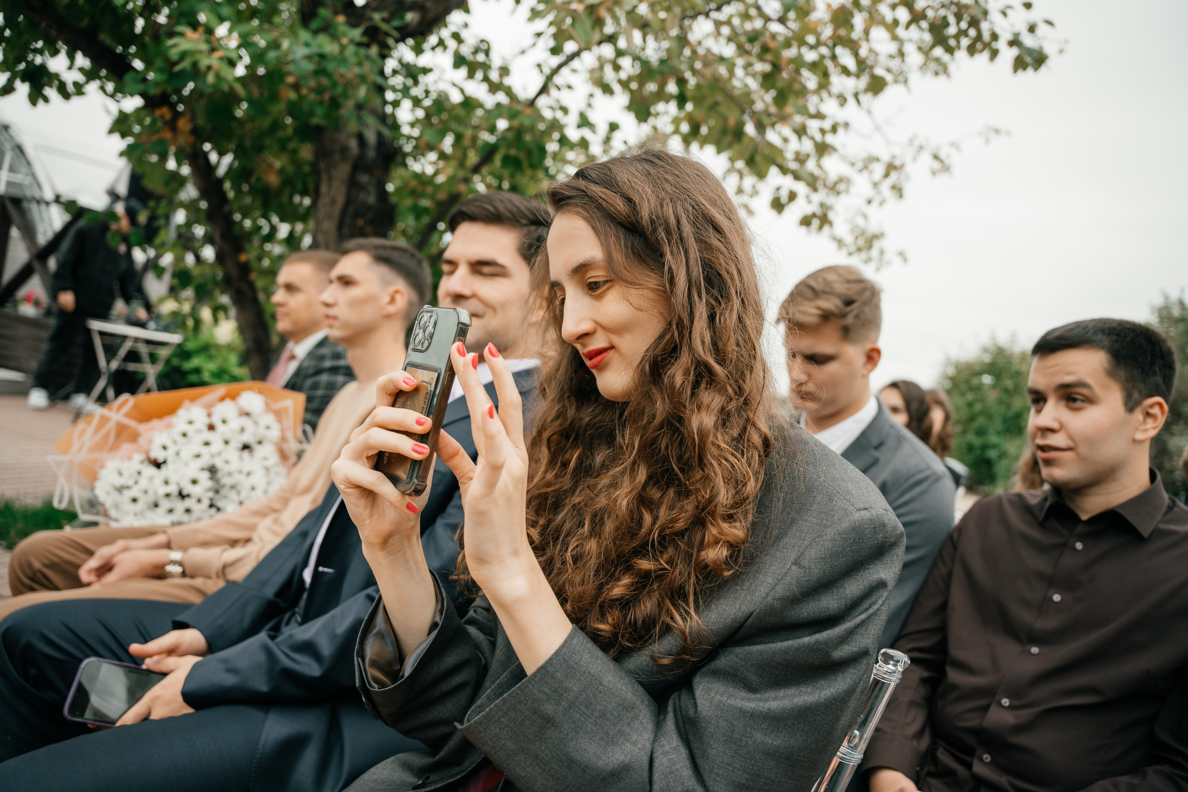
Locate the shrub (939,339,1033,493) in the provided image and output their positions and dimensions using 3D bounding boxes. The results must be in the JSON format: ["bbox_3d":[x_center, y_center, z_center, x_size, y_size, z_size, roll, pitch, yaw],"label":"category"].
[{"bbox_3d":[7.056,0.318,14.500,2.400,2.600,2.400,11,3,33],"label":"shrub"}]

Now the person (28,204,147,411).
[{"bbox_3d":[-4.081,-0.729,6.650,0.720,1.680,0.620,11,2,28],"label":"person"}]

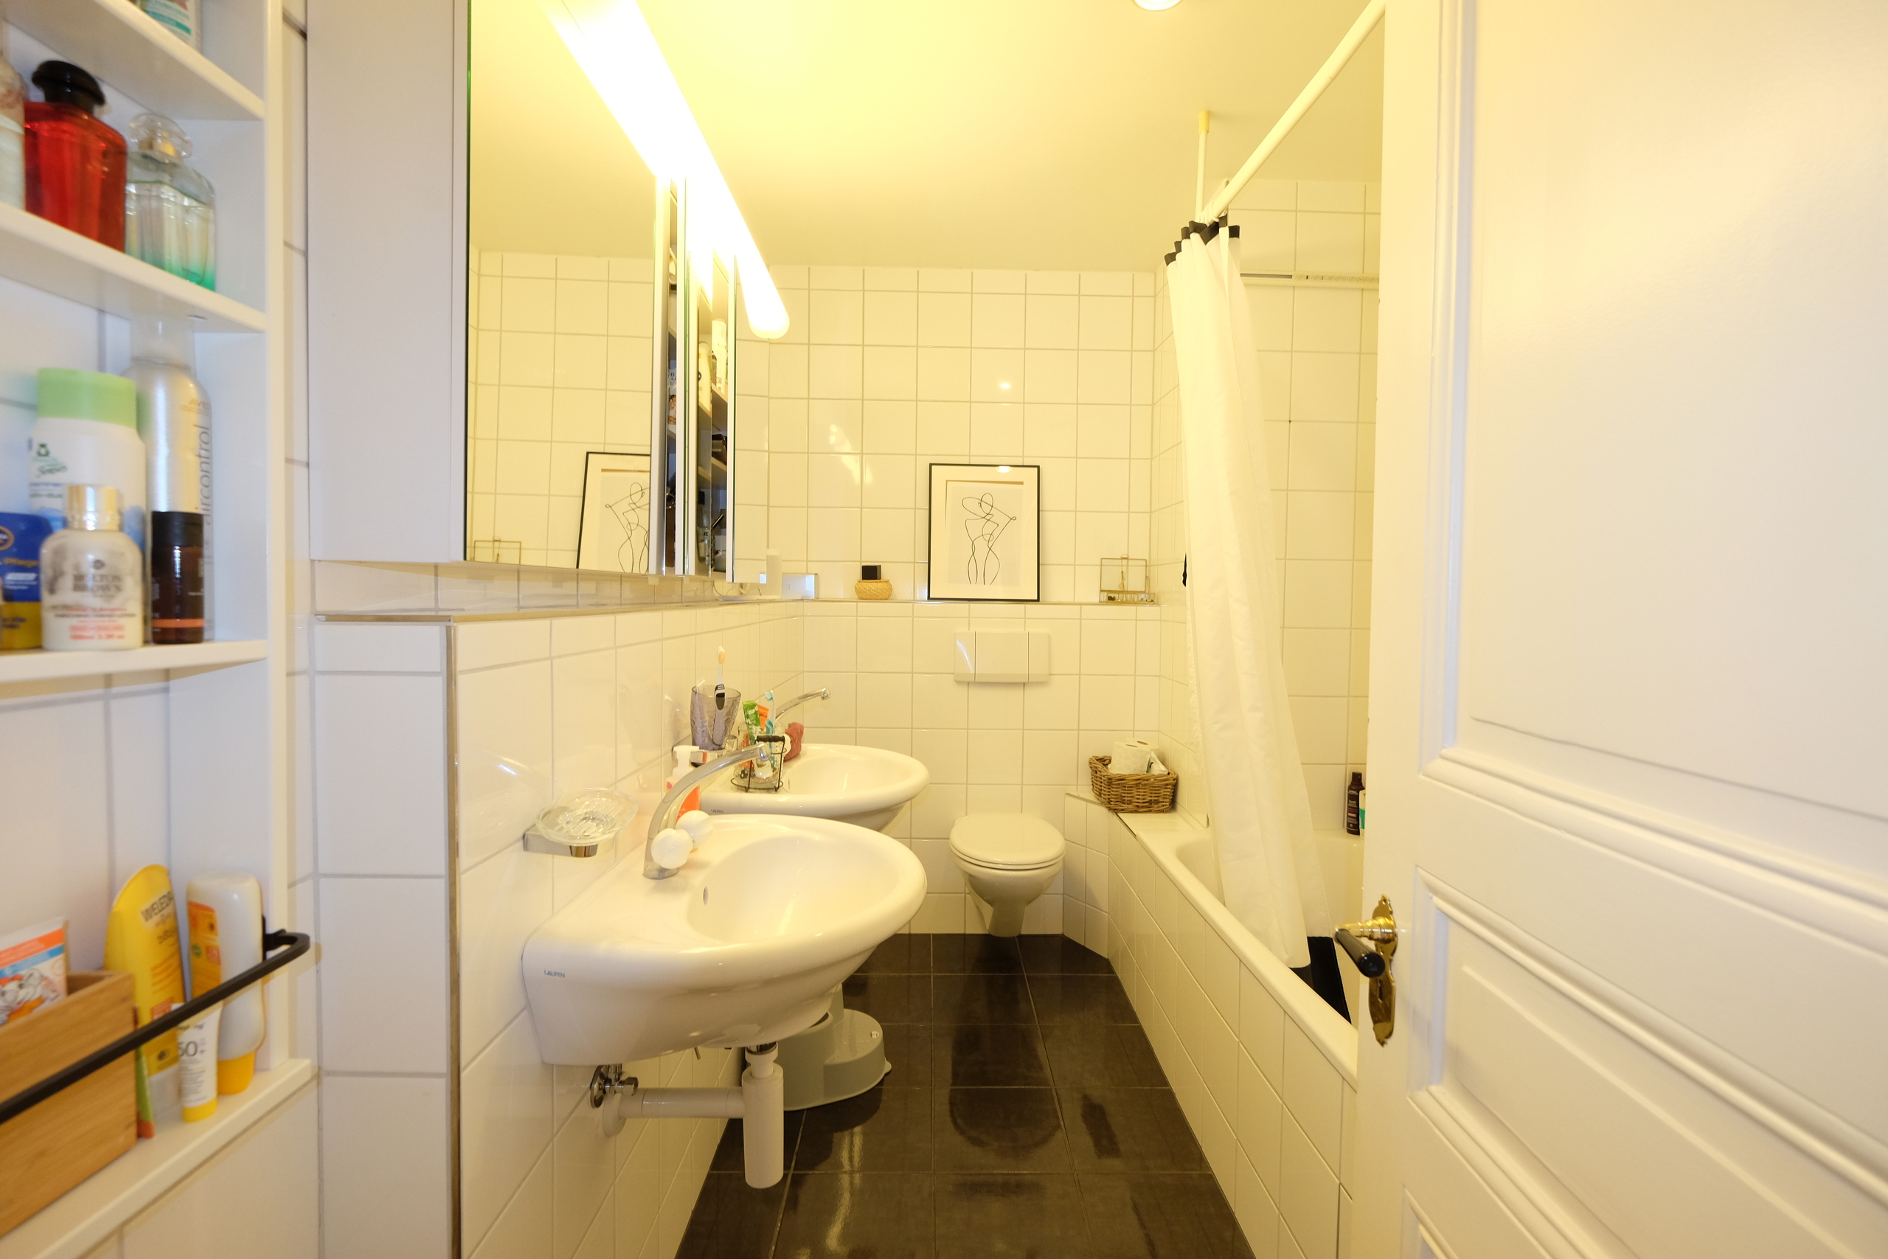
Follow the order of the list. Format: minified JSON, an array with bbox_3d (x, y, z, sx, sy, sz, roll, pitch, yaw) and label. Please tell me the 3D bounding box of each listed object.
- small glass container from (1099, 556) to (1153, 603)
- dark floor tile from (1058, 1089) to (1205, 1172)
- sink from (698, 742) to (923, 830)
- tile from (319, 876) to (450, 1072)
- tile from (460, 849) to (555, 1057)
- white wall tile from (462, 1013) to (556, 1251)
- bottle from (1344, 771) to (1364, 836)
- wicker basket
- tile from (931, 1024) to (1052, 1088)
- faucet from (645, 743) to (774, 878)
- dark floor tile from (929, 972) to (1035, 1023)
[{"bbox_3d":[0.670,-0.178,2.863,0.173,0.175,0.110,1,2,-1],"label":"small glass container"},{"bbox_3d":[0.433,1.172,1.843,0.299,0.010,0.289,1,2,-1],"label":"dark floor tile"},{"bbox_3d":[-0.264,0.427,1.817,0.460,0.220,0.550,1,3,-1],"label":"sink"},{"bbox_3d":[-0.545,0.337,0.772,0.120,0.197,0.010,1,2,-1],"label":"tile"},{"bbox_3d":[-0.484,0.338,0.871,0.011,0.197,0.190,1,3,-1],"label":"tile"},{"bbox_3d":[-0.487,0.538,0.880,0.011,0.197,0.190,1,3,-1],"label":"white wall tile"},{"bbox_3d":[1.194,0.504,2.281,0.043,0.186,0.053,-1,3,-38],"label":"bottle"},{"bbox_3d":[0.643,0.531,2.703,0.234,0.136,0.270,1,2,-1],"label":"wicker basket"},{"bbox_3d":[0.124,1.153,2.130,0.302,0.011,0.298,1,3,-1],"label":"tile"},{"bbox_3d":[-0.319,0.245,1.065,0.168,0.176,0.160,1,2,-1],"label":"faucet"},{"bbox_3d":[0.120,1.140,2.425,0.302,0.011,0.298,1,3,-1],"label":"dark floor tile"}]

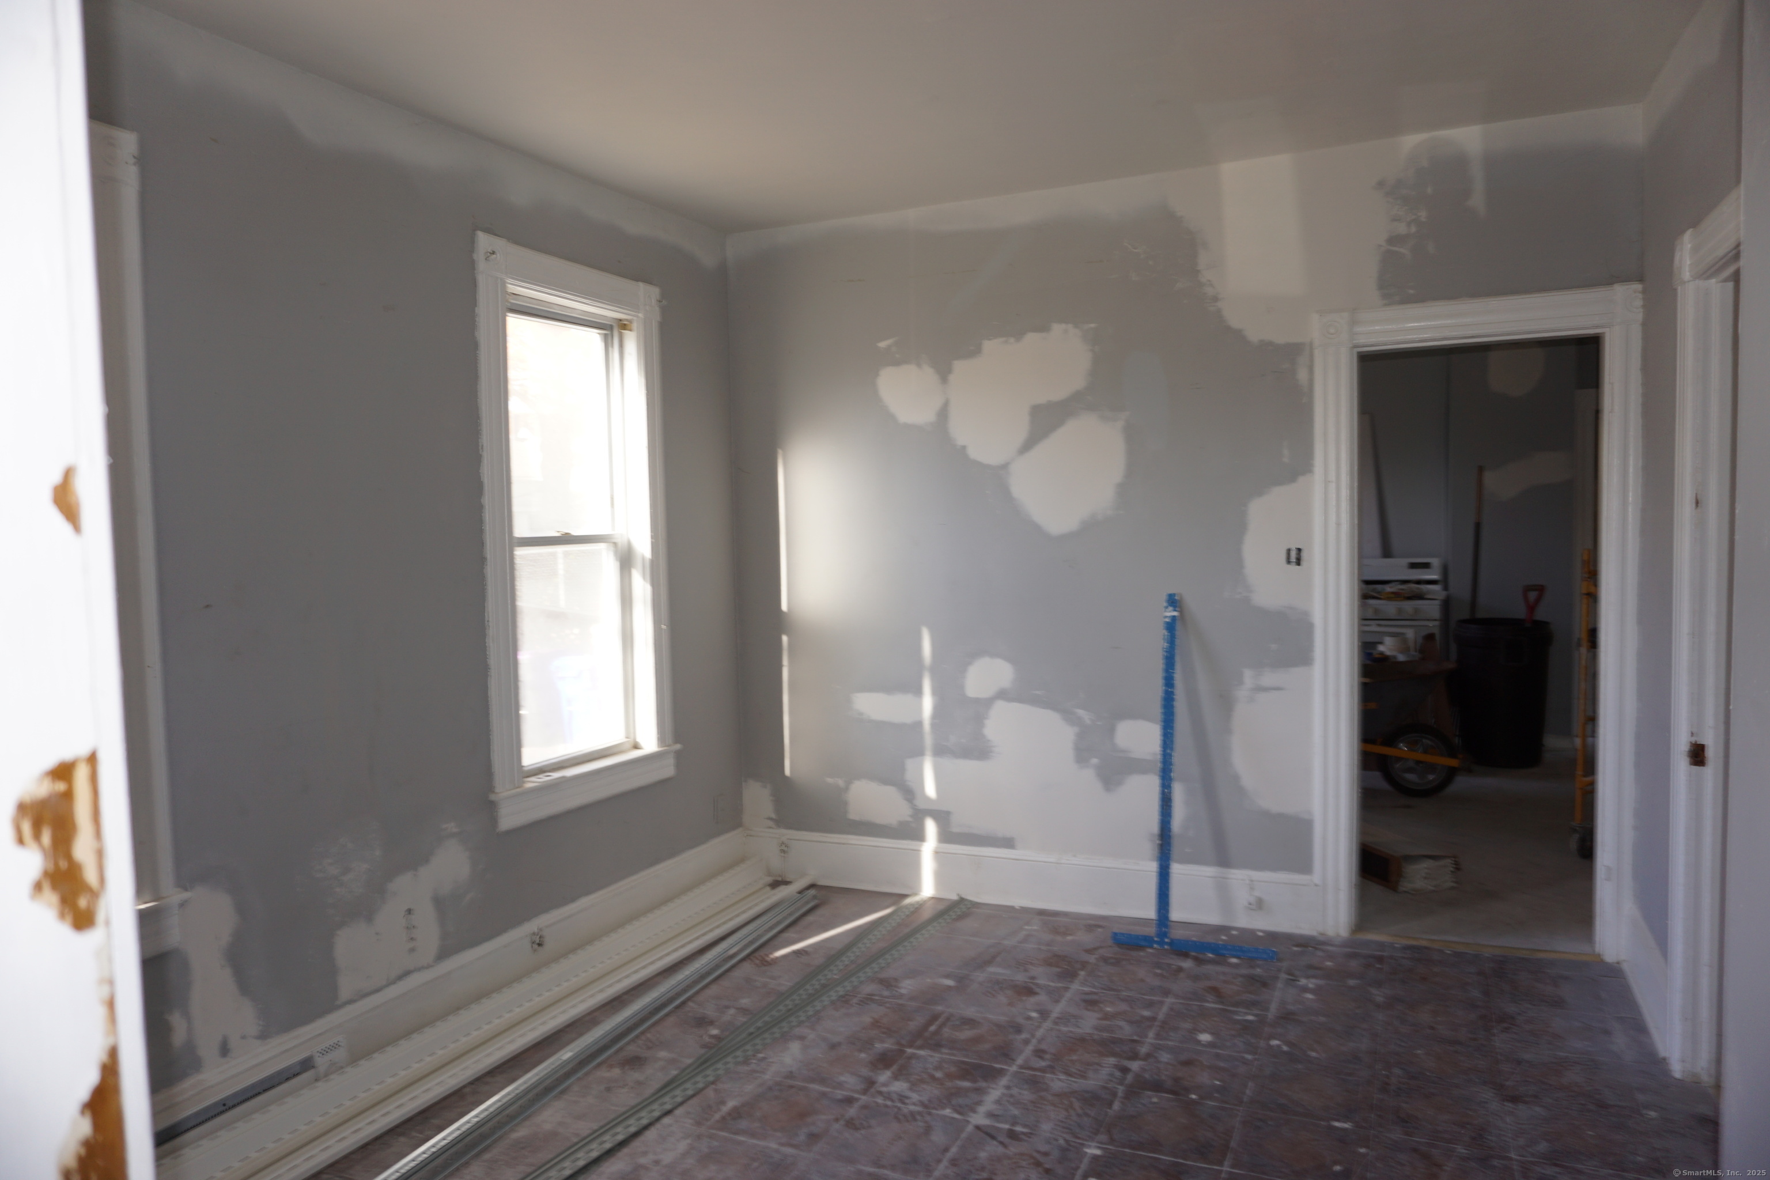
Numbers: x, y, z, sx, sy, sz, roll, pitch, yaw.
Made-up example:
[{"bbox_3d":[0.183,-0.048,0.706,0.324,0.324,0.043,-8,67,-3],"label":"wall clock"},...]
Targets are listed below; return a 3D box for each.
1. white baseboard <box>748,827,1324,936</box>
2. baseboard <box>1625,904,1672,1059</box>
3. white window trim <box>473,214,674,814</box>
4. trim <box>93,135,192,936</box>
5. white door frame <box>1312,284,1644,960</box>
[{"bbox_3d":[0.471,1.119,4.598,2.270,0.212,0.030,0,3,21],"label":"white baseboard"},{"bbox_3d":[2.257,1.136,3.500,0.025,0.215,0.710,0,3,24],"label":"baseboard"},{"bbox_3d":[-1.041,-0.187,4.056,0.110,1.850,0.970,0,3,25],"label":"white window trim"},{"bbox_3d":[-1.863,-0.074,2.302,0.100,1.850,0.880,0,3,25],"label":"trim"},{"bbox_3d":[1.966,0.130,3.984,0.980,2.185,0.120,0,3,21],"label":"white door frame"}]

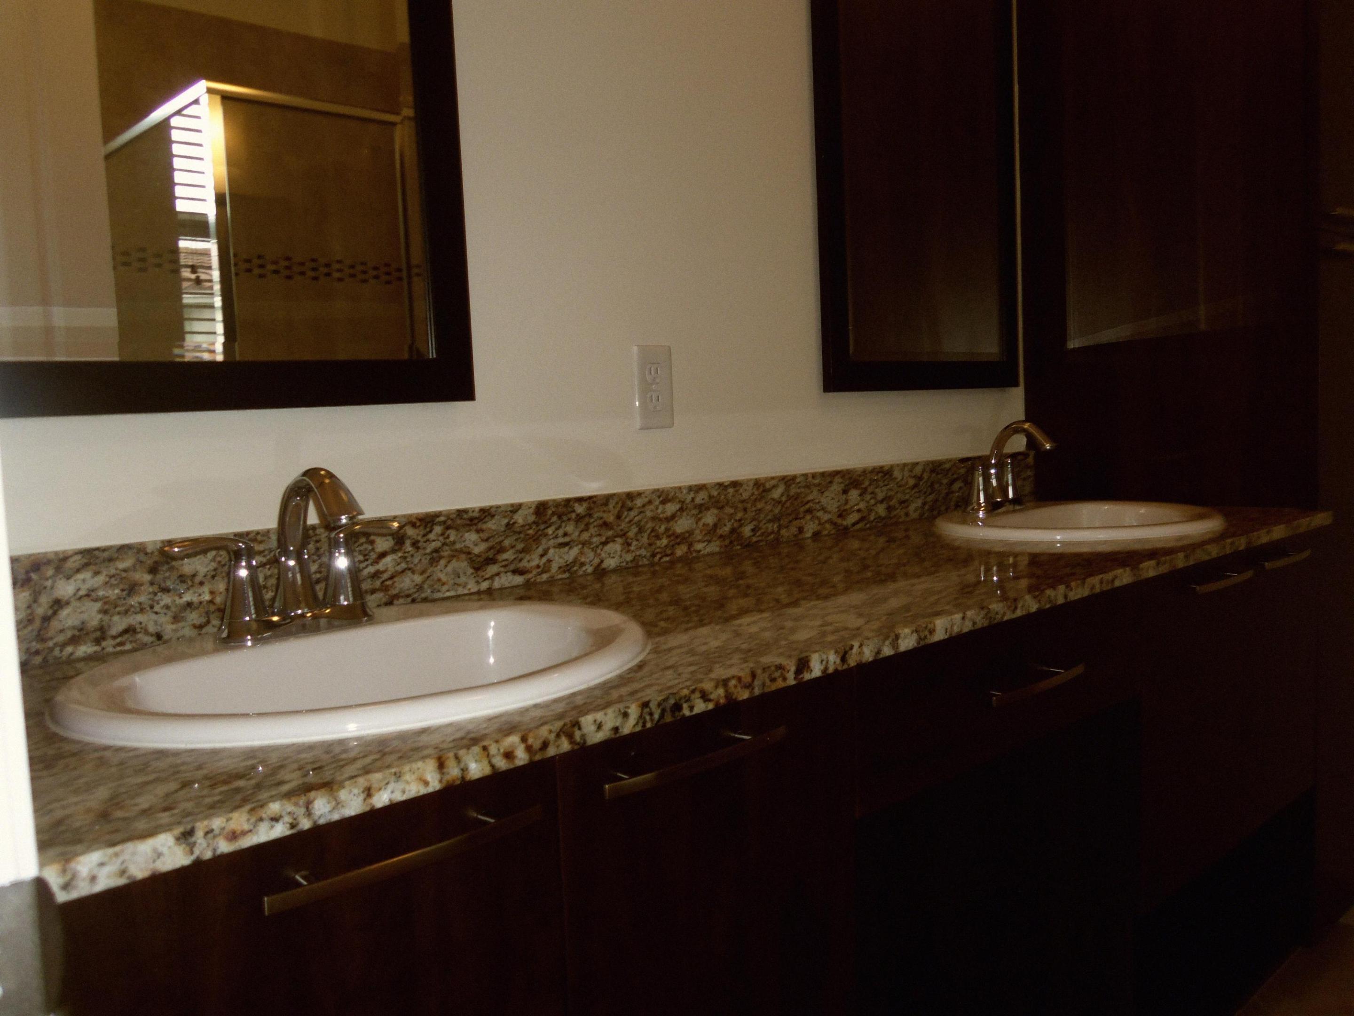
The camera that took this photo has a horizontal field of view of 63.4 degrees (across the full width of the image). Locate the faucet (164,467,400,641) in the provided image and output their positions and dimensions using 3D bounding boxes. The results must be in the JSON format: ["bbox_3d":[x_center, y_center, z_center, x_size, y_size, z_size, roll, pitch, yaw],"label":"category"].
[{"bbox_3d":[-0.339,0.040,1.023,0.235,0.157,0.160,-7,6,-42],"label":"faucet"}]

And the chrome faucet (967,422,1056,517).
[{"bbox_3d":[0.589,-0.073,1.873,0.230,0.157,0.160,-7,6,-42],"label":"chrome faucet"}]

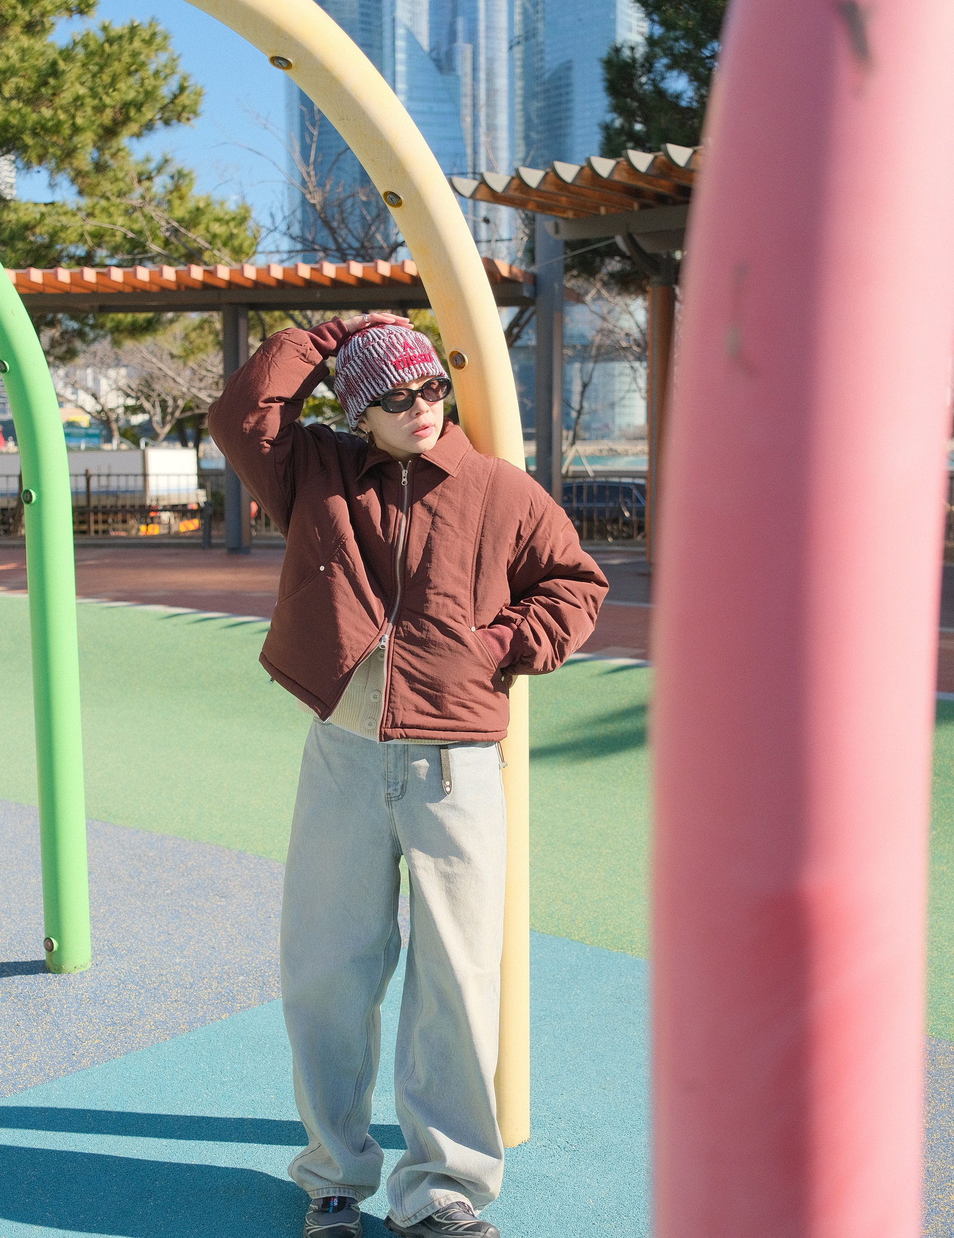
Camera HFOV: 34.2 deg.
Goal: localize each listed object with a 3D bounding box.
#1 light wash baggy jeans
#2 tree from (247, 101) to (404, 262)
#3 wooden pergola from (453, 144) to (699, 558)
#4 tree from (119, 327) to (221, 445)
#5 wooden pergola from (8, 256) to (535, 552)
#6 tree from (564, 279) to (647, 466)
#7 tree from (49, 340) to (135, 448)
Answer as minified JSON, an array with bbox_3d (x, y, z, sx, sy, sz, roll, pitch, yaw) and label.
[{"bbox_3d":[-0.161,0.637,3.023,0.430,0.970,0.360,-1,7,-5],"label":"light wash baggy jeans"},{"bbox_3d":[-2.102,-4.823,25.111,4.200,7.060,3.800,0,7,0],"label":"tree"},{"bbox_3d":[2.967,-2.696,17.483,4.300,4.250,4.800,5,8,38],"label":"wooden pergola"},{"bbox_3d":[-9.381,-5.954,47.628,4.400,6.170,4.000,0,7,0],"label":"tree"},{"bbox_3d":[-2.966,-2.639,20.102,7.100,3.570,3.500,1,7,12],"label":"wooden pergola"},{"bbox_3d":[3.287,-5.660,39.613,3.200,5.910,3.000,0,7,0],"label":"tree"},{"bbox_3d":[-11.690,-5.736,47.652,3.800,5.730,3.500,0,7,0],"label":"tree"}]

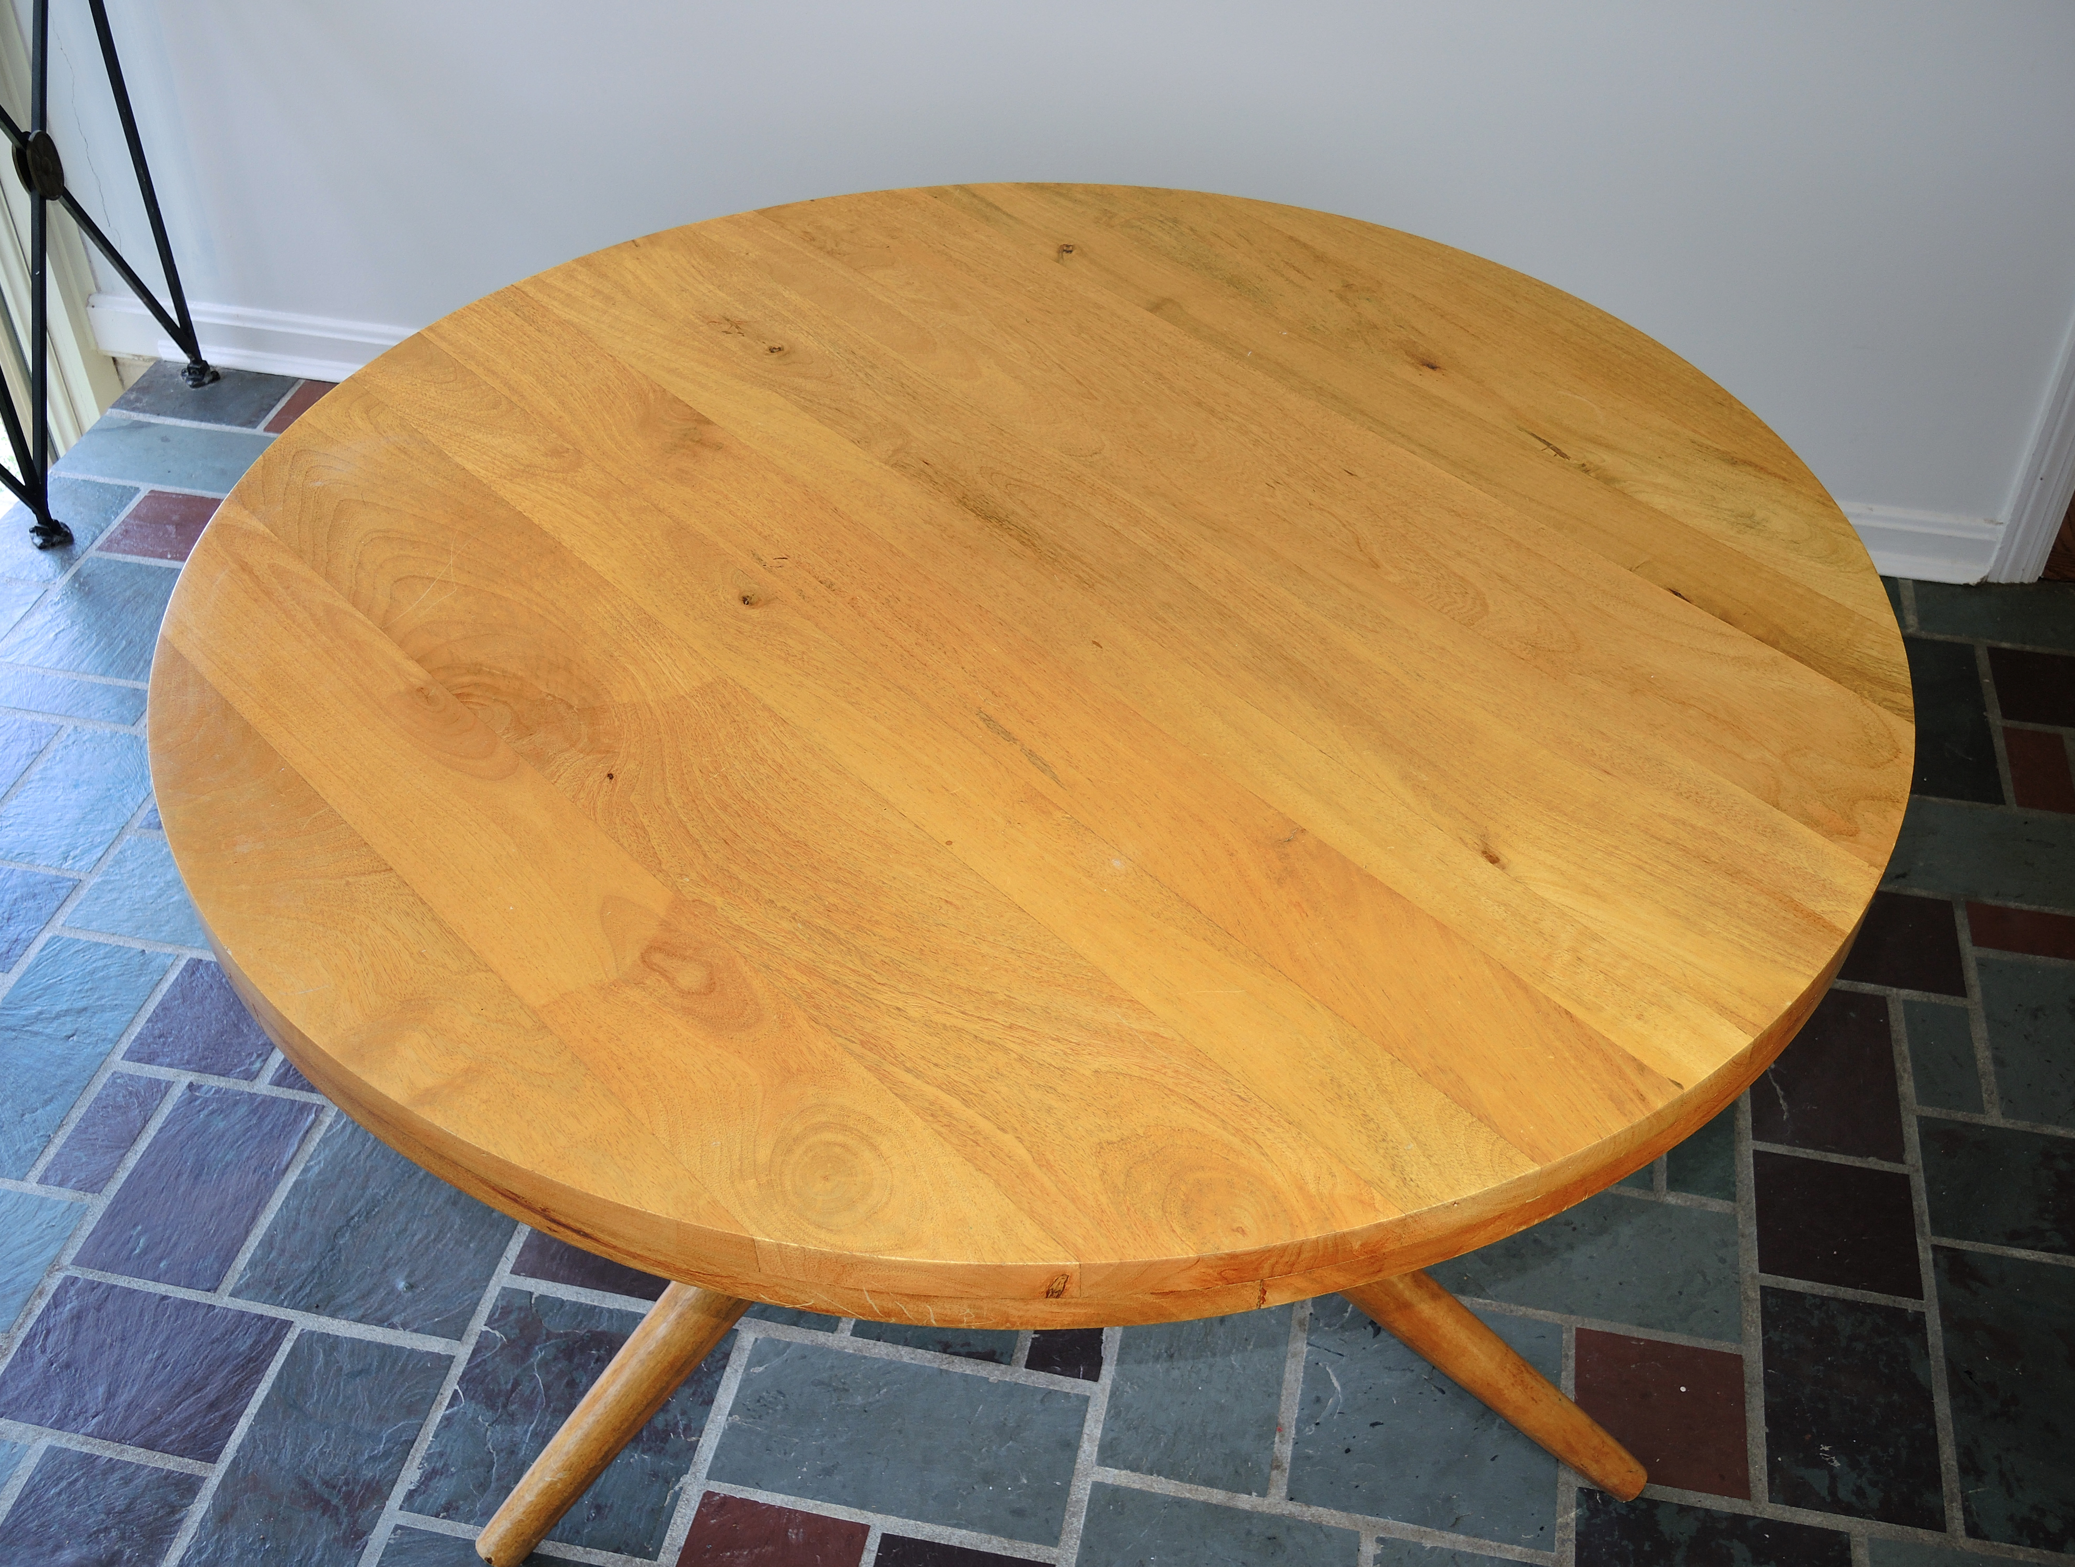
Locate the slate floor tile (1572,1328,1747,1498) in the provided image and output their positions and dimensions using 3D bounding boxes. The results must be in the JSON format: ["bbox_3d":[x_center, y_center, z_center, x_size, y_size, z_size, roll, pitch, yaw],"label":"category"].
[{"bbox_3d":[0.525,0.532,1.781,0.141,0.012,0.137,8,44,9],"label":"slate floor tile"}]

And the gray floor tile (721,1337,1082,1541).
[{"bbox_3d":[-0.113,0.551,1.770,0.295,0.012,0.138,8,44,9],"label":"gray floor tile"}]

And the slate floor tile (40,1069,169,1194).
[{"bbox_3d":[-0.882,0.335,2.008,0.063,0.012,0.134,8,44,9],"label":"slate floor tile"}]

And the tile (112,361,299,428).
[{"bbox_3d":[-1.151,-0.535,2.930,0.221,0.012,0.126,8,44,9],"label":"tile"}]

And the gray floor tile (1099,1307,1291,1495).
[{"bbox_3d":[0.139,0.506,1.815,0.143,0.012,0.213,8,44,9],"label":"gray floor tile"}]

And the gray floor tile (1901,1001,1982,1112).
[{"bbox_3d":[0.880,0.269,2.055,0.062,0.012,0.134,8,44,9],"label":"gray floor tile"}]

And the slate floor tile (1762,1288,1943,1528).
[{"bbox_3d":[0.685,0.527,1.785,0.139,0.012,0.208,8,44,9],"label":"slate floor tile"}]

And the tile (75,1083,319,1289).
[{"bbox_3d":[-0.776,0.375,1.964,0.145,0.012,0.211,8,44,9],"label":"tile"}]

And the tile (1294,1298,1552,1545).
[{"bbox_3d":[0.330,0.531,1.785,0.216,0.012,0.212,8,44,9],"label":"tile"}]

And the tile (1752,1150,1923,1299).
[{"bbox_3d":[0.723,0.402,1.916,0.140,0.012,0.137,8,44,9],"label":"tile"}]

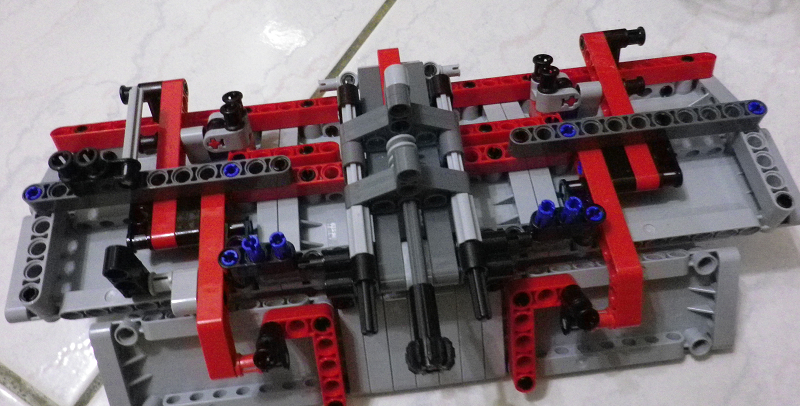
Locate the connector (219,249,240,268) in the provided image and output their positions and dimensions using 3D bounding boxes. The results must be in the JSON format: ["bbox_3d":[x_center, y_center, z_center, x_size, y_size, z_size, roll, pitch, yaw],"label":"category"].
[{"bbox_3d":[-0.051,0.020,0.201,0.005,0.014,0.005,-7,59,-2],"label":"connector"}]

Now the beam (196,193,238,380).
[{"bbox_3d":[-0.059,0.023,0.212,0.008,0.020,0.065,-7,60,-2],"label":"beam"}]

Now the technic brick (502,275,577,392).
[{"bbox_3d":[0.048,0.043,0.216,0.023,0.039,0.008,-7,20,-1],"label":"technic brick"}]

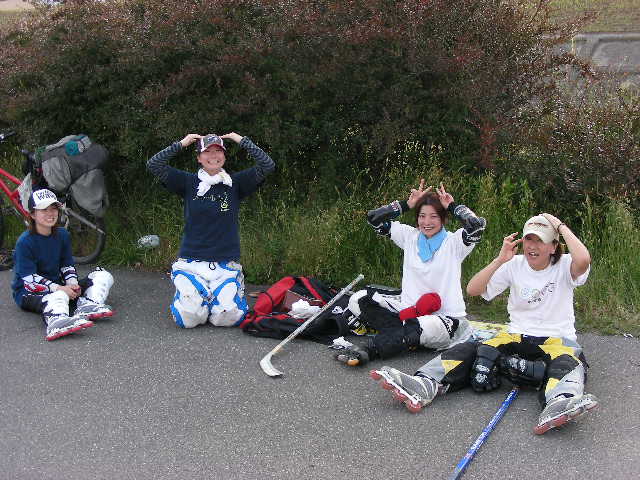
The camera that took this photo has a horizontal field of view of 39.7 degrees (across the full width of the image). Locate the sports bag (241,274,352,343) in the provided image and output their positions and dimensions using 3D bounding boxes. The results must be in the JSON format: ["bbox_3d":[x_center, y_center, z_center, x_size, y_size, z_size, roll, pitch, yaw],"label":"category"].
[{"bbox_3d":[-0.100,0.397,5.159,0.580,0.260,0.380,5,12,27],"label":"sports bag"}]

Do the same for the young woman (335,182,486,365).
[{"bbox_3d":[0.466,0.149,4.711,0.695,0.910,0.685,5,12,25],"label":"young woman"}]

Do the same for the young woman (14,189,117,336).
[{"bbox_3d":[-1.558,0.084,5.392,0.512,0.790,0.941,-7,13,-34],"label":"young woman"}]

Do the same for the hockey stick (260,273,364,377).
[{"bbox_3d":[0.054,0.445,4.998,0.221,0.070,1.421,2,19,27],"label":"hockey stick"}]

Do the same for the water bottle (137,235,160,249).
[{"bbox_3d":[-1.376,0.012,7.121,0.220,0.090,0.090,-2,10,-26],"label":"water bottle"}]

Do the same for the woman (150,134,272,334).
[{"bbox_3d":[-0.642,-0.095,5.393,0.738,1.140,0.599,-1,11,-4],"label":"woman"}]

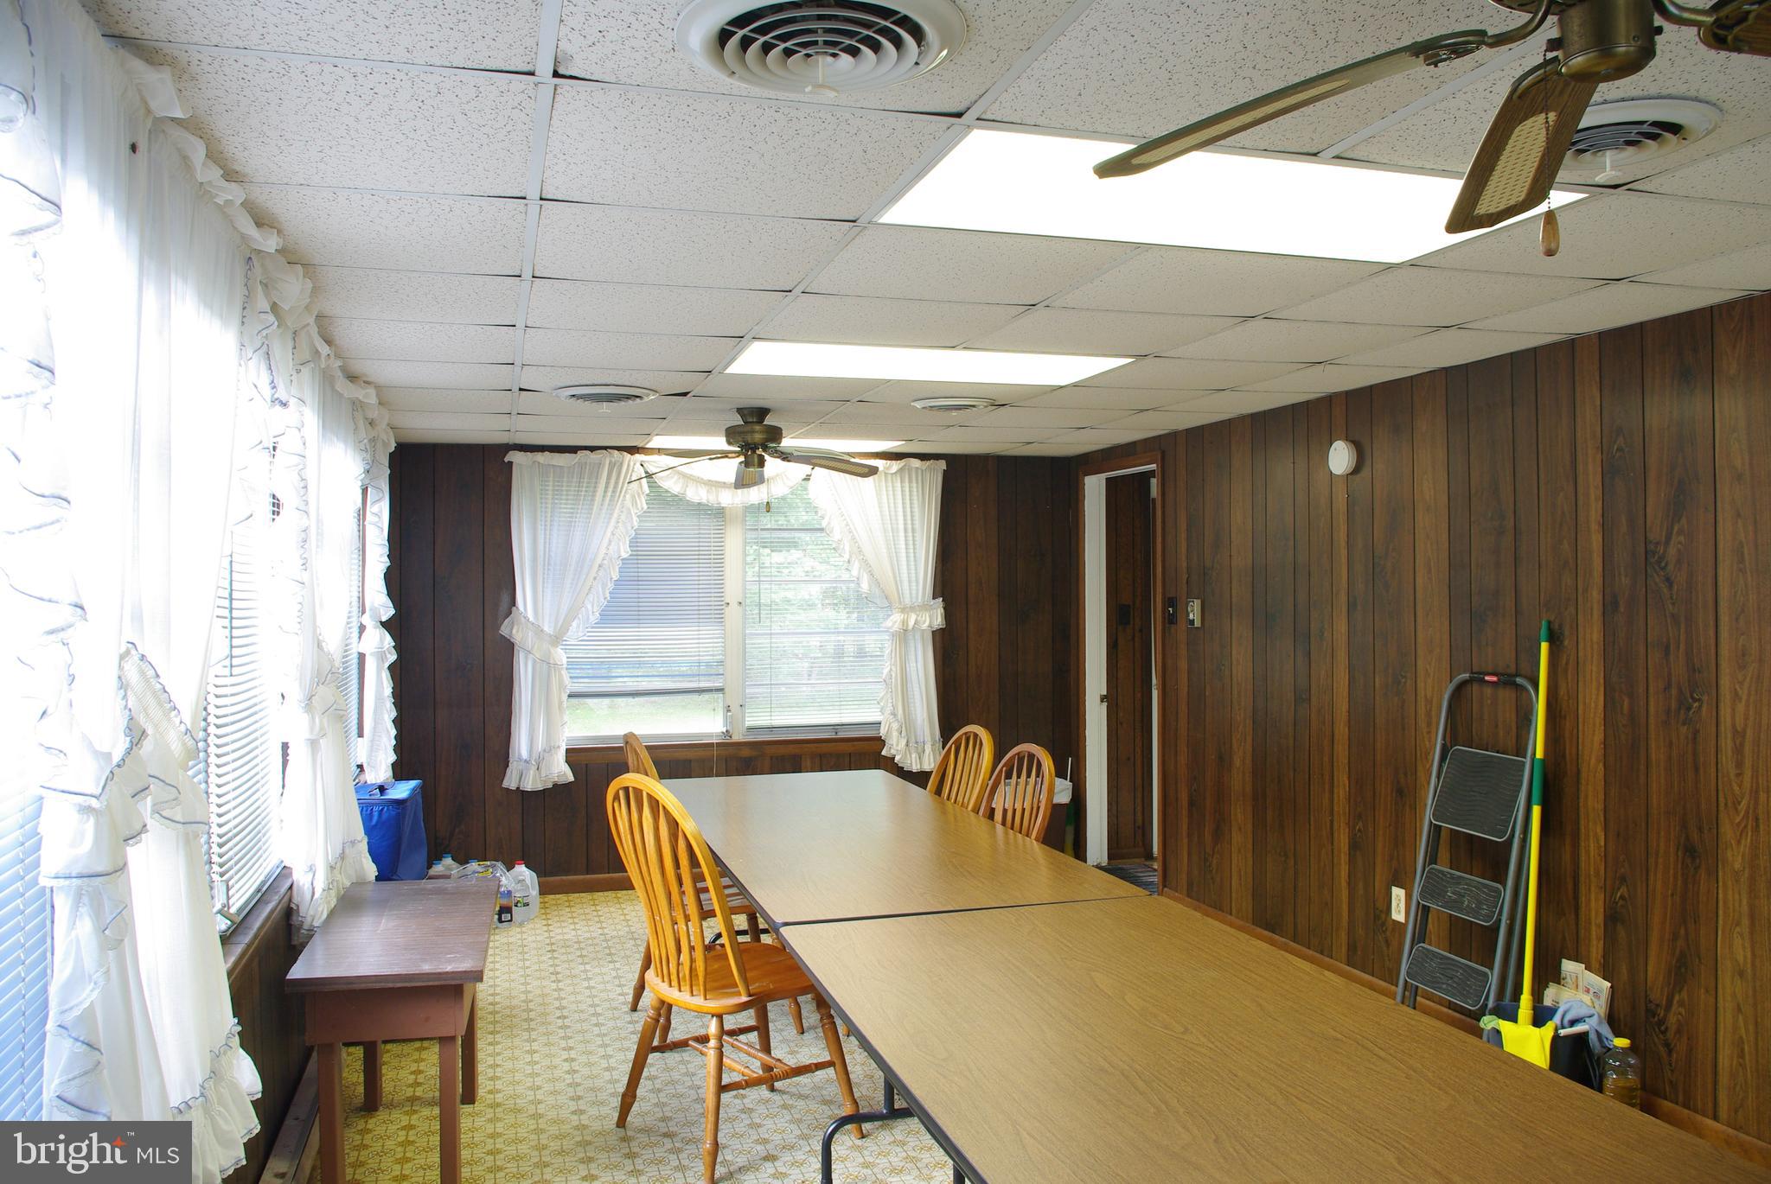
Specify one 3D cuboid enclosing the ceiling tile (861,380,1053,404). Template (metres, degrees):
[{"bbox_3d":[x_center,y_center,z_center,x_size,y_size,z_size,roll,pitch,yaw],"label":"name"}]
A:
[{"bbox_3d":[0.261,-0.726,4.828,0.605,0.020,0.583,-1,0,-16],"label":"ceiling tile"}]

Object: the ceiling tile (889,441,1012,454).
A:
[{"bbox_3d":[0.362,-0.731,6.676,0.607,0.020,0.556,-1,0,-16],"label":"ceiling tile"}]

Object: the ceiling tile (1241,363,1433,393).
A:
[{"bbox_3d":[1.527,-0.738,4.567,0.431,0.020,0.585,-1,0,-16],"label":"ceiling tile"}]

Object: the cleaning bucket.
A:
[{"bbox_3d":[1.820,1.340,3.680,0.290,0.275,0.300,0,0,-16],"label":"cleaning bucket"}]

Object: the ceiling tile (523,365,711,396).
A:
[{"bbox_3d":[-0.924,-0.715,4.487,0.609,0.020,0.589,0,0,-16],"label":"ceiling tile"}]

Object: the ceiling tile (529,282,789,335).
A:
[{"bbox_3d":[-0.594,-0.721,3.370,0.615,0.022,0.603,-1,0,-16],"label":"ceiling tile"}]

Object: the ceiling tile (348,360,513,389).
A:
[{"bbox_3d":[-1.480,-0.709,4.304,0.546,0.020,0.585,-1,0,-16],"label":"ceiling tile"}]

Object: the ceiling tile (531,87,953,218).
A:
[{"bbox_3d":[-0.261,-0.721,2.221,0.605,0.020,0.583,-1,0,-16],"label":"ceiling tile"}]

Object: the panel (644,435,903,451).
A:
[{"bbox_3d":[-0.523,-0.727,6.411,1.214,0.030,0.544,-1,0,-16],"label":"panel"}]

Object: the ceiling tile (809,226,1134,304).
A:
[{"bbox_3d":[0.166,-0.725,2.960,0.605,0.020,0.583,-1,0,-16],"label":"ceiling tile"}]

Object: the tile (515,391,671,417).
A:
[{"bbox_3d":[-1.085,-0.714,5.036,0.607,0.020,0.585,-1,0,-16],"label":"tile"}]

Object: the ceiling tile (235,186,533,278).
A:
[{"bbox_3d":[-0.996,-0.711,2.610,0.565,0.020,0.589,0,0,-16],"label":"ceiling tile"}]

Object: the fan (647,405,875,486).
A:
[{"bbox_3d":[-0.504,-0.561,5.142,1.040,0.300,1.040,-1,0,-16],"label":"fan"}]

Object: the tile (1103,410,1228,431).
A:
[{"bbox_3d":[1.195,-0.742,5.761,0.418,0.022,0.603,-1,0,-16],"label":"tile"}]

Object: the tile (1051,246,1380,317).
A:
[{"bbox_3d":[0.758,-0.731,3.133,0.605,0.020,0.583,-1,0,-16],"label":"tile"}]

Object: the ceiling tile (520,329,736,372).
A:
[{"bbox_3d":[-0.757,-0.716,3.916,0.605,0.020,0.583,-1,0,-16],"label":"ceiling tile"}]

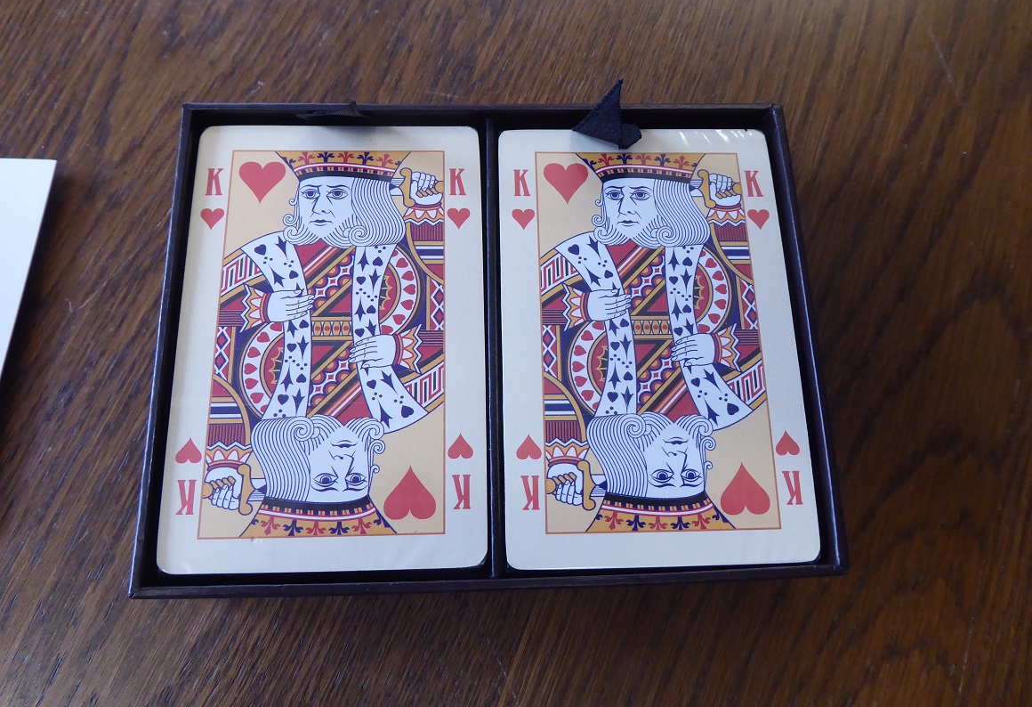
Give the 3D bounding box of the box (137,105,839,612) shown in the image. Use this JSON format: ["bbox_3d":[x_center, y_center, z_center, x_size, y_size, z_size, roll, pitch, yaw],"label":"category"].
[{"bbox_3d":[-0.005,-0.002,0.152,0.123,0.024,0.095,-1,74,-3],"label":"box"}]

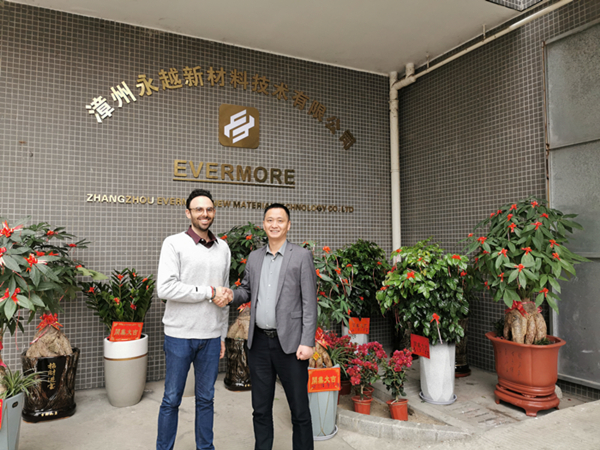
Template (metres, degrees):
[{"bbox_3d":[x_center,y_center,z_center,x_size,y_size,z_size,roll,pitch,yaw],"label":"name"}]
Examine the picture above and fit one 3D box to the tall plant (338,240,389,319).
[{"bbox_3d":[0.759,0.660,5.510,0.600,0.952,0.560,0,-3,0],"label":"tall plant"}]

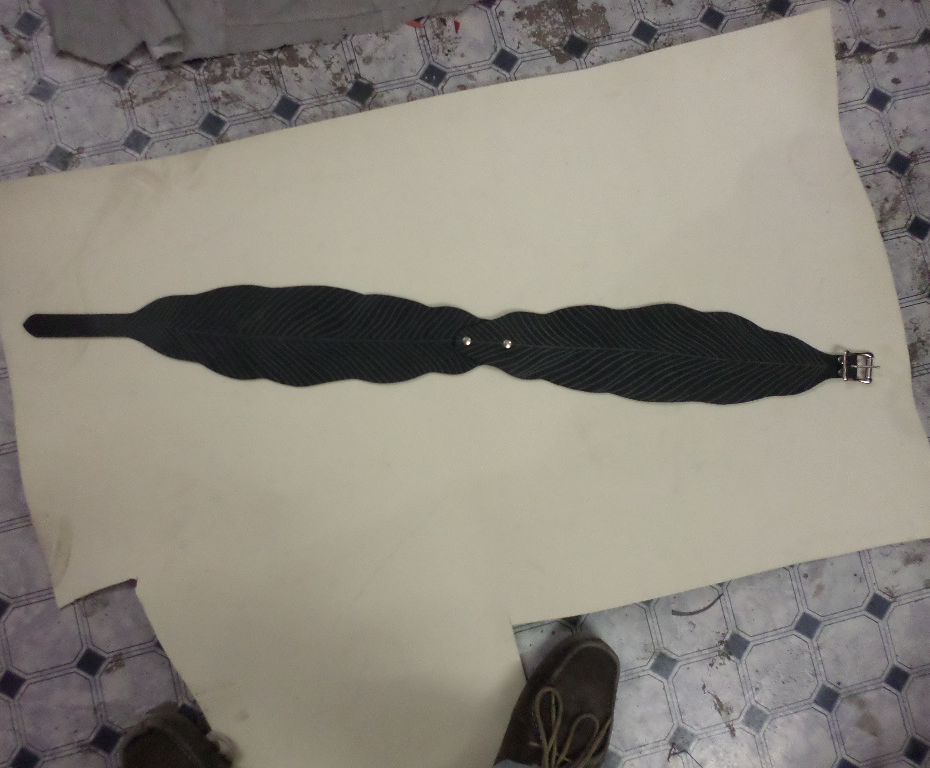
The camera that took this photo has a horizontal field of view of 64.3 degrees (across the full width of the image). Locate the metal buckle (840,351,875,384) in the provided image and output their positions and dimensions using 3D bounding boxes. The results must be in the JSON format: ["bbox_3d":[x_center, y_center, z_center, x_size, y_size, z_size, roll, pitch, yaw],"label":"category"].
[{"bbox_3d":[0.543,-0.023,1.020,0.049,0.013,0.044,4,85,-3],"label":"metal buckle"}]

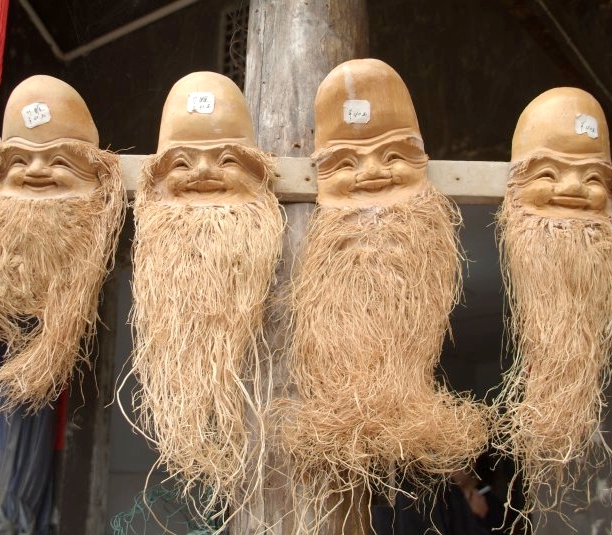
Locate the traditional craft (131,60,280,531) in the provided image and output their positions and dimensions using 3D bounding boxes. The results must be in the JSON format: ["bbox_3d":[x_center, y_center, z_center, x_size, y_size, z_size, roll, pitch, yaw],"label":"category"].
[{"bbox_3d":[-0.116,0.018,0.850,0.172,0.515,0.125,1,-12,-4],"label":"traditional craft"}]

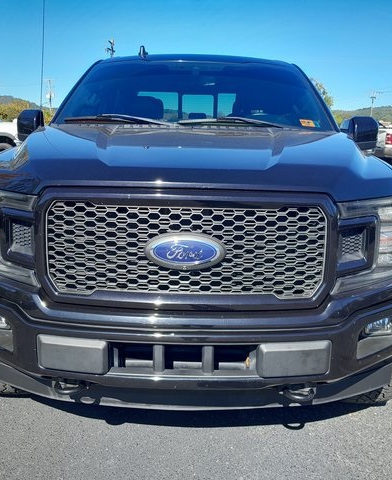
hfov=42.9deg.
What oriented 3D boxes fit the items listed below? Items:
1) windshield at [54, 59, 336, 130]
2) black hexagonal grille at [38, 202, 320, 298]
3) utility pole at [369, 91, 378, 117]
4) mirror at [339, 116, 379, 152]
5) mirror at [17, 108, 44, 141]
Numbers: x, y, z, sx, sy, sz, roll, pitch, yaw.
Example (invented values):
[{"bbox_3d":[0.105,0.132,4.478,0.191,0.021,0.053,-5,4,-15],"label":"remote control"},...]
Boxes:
[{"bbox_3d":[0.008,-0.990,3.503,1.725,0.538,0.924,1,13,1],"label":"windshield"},{"bbox_3d":[-0.040,0.037,1.835,1.035,0.350,0.122,1,13,1],"label":"black hexagonal grille"},{"bbox_3d":[36.122,-25.374,102.971,2.000,10.300,0.800,1,13,1],"label":"utility pole"},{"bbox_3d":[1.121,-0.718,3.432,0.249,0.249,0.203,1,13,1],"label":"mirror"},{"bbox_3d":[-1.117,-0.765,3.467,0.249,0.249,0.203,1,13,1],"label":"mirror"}]

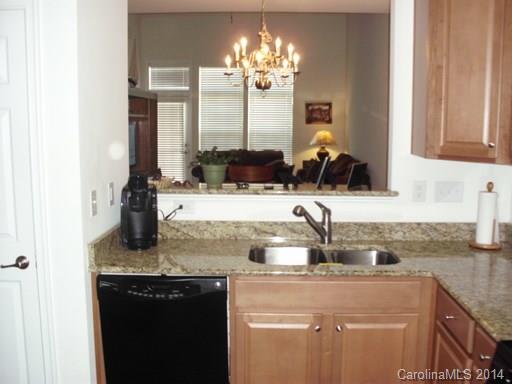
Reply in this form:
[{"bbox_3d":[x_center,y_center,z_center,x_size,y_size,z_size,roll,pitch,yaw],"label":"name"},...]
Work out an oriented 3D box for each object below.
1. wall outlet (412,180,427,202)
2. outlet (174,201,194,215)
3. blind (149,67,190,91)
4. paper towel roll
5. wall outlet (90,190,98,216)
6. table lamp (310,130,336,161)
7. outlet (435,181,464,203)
[{"bbox_3d":[0.890,-0.002,3.040,0.072,0.115,0.009,0,8,2],"label":"wall outlet"},{"bbox_3d":[-0.394,0.086,3.087,0.115,0.073,0.009,0,8,2],"label":"outlet"},{"bbox_3d":[-1.625,-2.121,10.558,0.782,0.429,0.060,0,8,2],"label":"blind"},{"bbox_3d":[1.207,0.133,2.933,0.112,0.280,0.112,0,8,2],"label":"paper towel roll"},{"bbox_3d":[-0.726,0.052,2.521,0.009,0.116,0.072,0,8,2],"label":"wall outlet"},{"bbox_3d":[1.236,-0.785,10.259,0.460,0.670,0.460,0,8,2],"label":"table lamp"},{"bbox_3d":[1.047,0.002,3.036,0.162,0.115,0.009,0,8,2],"label":"outlet"}]

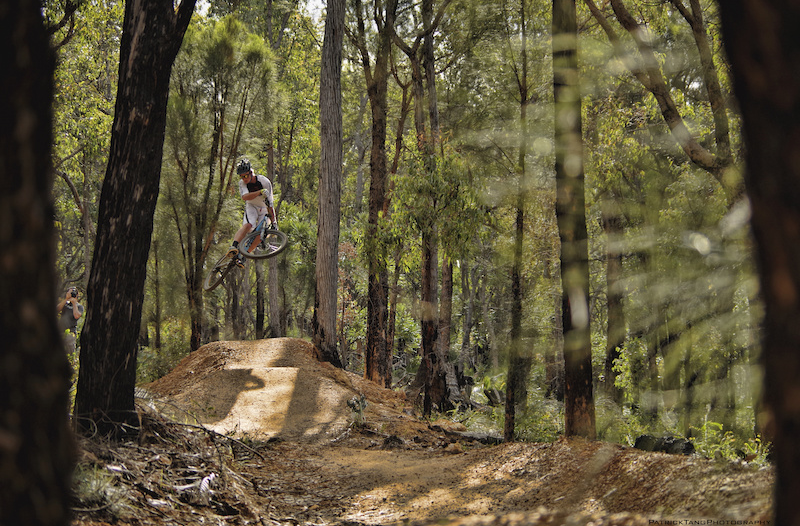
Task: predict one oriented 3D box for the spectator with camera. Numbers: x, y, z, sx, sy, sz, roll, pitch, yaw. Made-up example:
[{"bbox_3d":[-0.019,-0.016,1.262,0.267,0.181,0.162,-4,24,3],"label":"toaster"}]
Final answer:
[{"bbox_3d":[-5.603,1.292,35.500,0.560,1.750,0.500,0,-1,-16],"label":"spectator with camera"}]

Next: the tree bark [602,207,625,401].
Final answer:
[{"bbox_3d":[3.584,0.680,35.000,0.340,3.324,0.340,0,-1,0],"label":"tree bark"}]

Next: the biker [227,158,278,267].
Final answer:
[{"bbox_3d":[-2.112,-0.723,29.850,0.740,1.540,0.800,2,-5,-7],"label":"biker"}]

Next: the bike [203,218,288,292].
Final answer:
[{"bbox_3d":[-2.201,-0.223,29.779,0.620,1.105,1.746,37,-39,-18],"label":"bike"}]

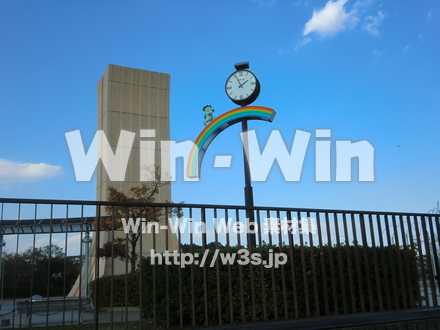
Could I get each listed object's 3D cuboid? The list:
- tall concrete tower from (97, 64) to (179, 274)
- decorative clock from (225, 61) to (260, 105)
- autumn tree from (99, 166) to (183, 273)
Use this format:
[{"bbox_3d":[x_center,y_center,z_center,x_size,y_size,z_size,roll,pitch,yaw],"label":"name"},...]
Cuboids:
[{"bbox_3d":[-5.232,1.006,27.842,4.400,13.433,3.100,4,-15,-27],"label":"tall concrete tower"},{"bbox_3d":[0.528,-1.850,10.443,0.750,0.960,0.300,-7,-14,18],"label":"decorative clock"},{"bbox_3d":[-2.710,2.334,15.418,2.750,4.630,2.500,-3,-14,0],"label":"autumn tree"}]

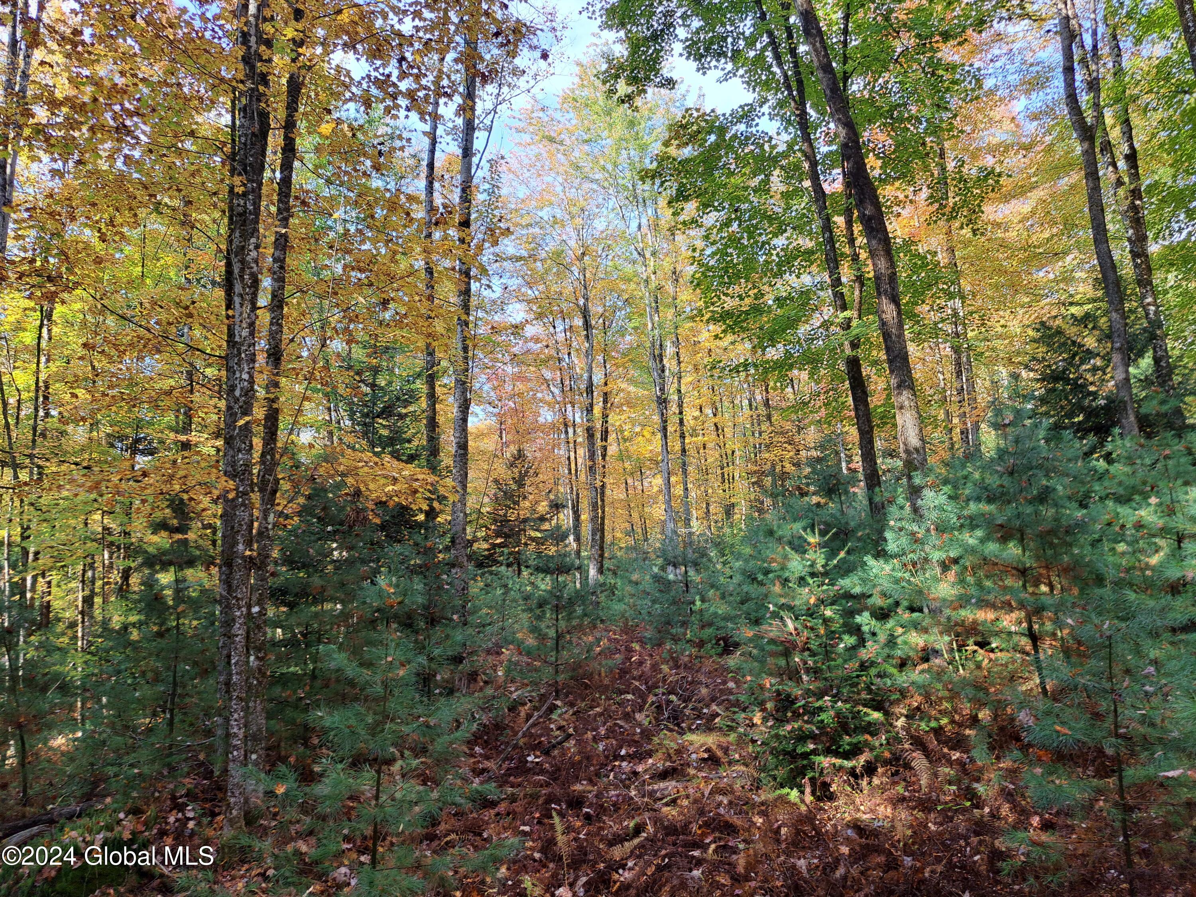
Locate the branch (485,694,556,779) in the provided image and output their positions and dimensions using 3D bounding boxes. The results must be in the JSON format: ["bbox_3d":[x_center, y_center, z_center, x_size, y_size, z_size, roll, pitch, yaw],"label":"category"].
[{"bbox_3d":[-0.542,2.123,6.250,0.070,0.075,1.929,-3,-2,10],"label":"branch"}]

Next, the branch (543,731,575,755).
[{"bbox_3d":[-0.290,2.136,6.025,0.055,0.060,0.495,-4,-4,21],"label":"branch"}]

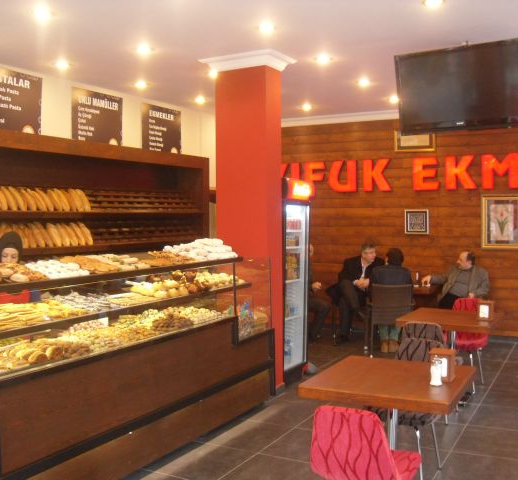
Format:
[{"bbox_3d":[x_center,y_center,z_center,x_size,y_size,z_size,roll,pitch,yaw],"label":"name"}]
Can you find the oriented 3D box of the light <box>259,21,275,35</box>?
[{"bbox_3d":[0.070,-1.665,4.912,0.120,0.040,0.120,1,2,28],"label":"light"}]

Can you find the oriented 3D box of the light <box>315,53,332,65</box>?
[{"bbox_3d":[0.610,-1.710,5.927,0.120,0.040,0.120,1,2,28],"label":"light"}]

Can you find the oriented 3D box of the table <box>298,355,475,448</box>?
[{"bbox_3d":[0.757,1.147,3.571,0.780,0.750,0.830,0,2,28],"label":"table"}]

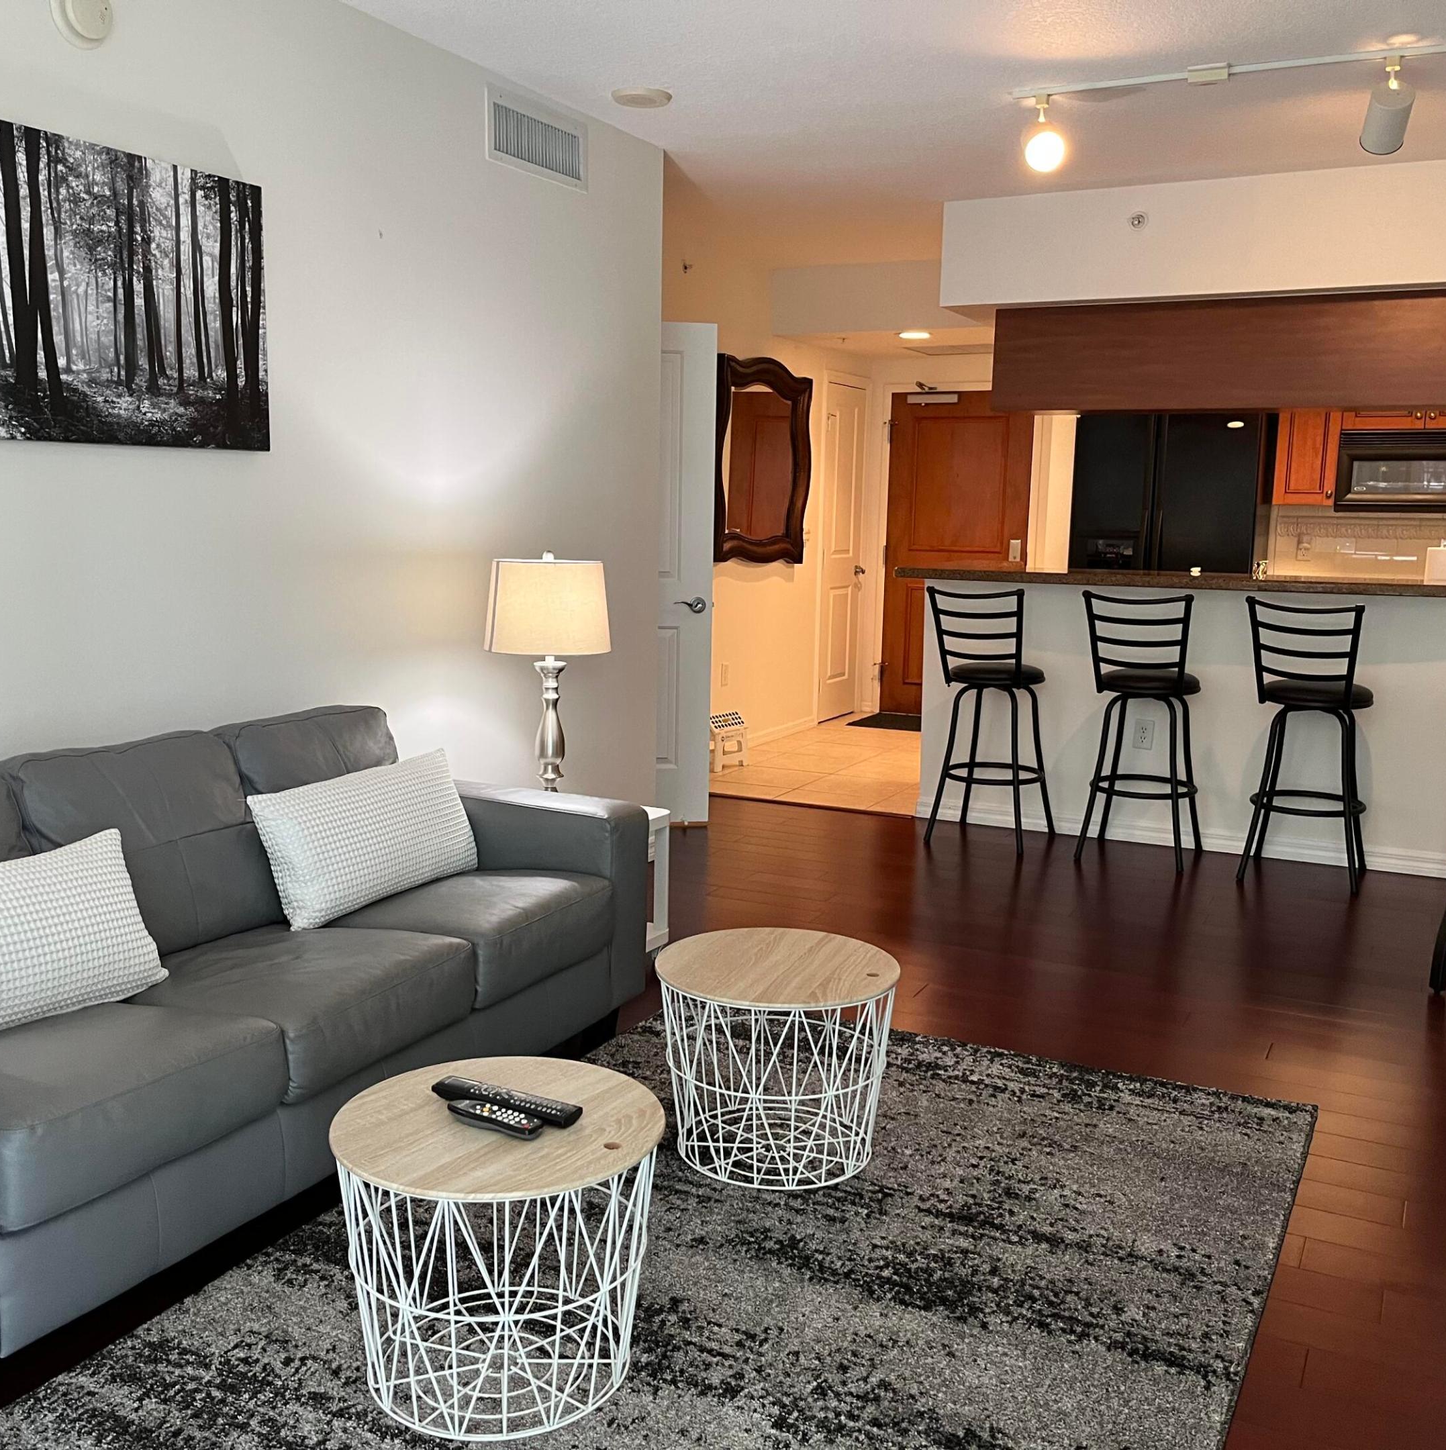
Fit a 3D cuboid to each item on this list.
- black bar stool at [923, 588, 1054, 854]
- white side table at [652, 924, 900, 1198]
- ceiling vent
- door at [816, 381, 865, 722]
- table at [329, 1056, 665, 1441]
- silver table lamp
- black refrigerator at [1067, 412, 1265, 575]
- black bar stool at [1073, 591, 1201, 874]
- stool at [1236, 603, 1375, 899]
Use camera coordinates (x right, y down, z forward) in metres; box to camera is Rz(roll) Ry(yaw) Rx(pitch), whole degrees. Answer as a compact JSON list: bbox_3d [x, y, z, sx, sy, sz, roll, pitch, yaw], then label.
[{"bbox_3d":[1.091,-0.038,5.857,0.410,1.040,0.475,6,10,30],"label":"black bar stool"},{"bbox_3d":[0.112,0.683,3.018,0.497,0.400,0.497,1,9,0],"label":"white side table"},{"bbox_3d":[-0.543,-1.759,4.378,0.020,0.205,0.545,5,10,26],"label":"ceiling vent"},{"bbox_3d":[0.717,-1.052,8.985,0.040,2.030,0.580,6,10,28],"label":"door"},{"bbox_3d":[-0.353,0.818,2.300,0.507,0.405,0.507,1,9,0],"label":"table"},{"bbox_3d":[-0.503,-0.116,4.241,0.360,0.760,0.360,1,9,0],"label":"silver table lamp"},{"bbox_3d":[2.388,-0.707,7.750,0.910,1.780,0.740,6,10,28],"label":"black refrigerator"},{"bbox_3d":[1.638,0.004,5.631,0.410,1.040,0.475,6,10,28],"label":"black bar stool"},{"bbox_3d":[2.154,0.055,5.304,0.420,1.020,0.470,7,11,36],"label":"stool"}]

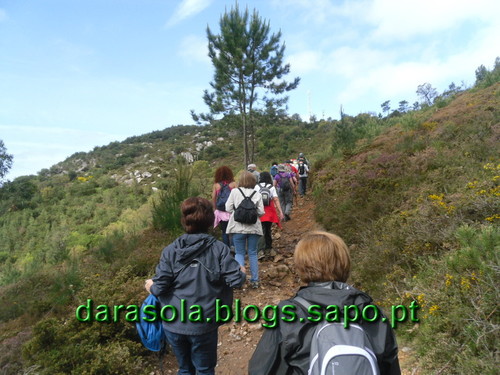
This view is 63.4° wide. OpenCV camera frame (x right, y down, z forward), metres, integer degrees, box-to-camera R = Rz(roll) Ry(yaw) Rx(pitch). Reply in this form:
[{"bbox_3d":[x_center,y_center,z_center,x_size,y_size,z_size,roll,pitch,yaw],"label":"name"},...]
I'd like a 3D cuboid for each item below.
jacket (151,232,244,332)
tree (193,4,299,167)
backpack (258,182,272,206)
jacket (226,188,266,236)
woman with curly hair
[{"bbox_3d":[-0.348,0.641,2.730,0.630,0.670,0.370,0,0,0],"label":"jacket"},{"bbox_3d":[-0.220,-4.650,20.000,5.200,8.800,5.000,0,-2,0],"label":"tree"},{"bbox_3d":[0.270,0.120,7.000,0.260,0.410,0.170,0,-2,6],"label":"backpack"},{"bbox_3d":[-0.060,0.320,5.500,0.530,0.660,0.350,0,-2,3],"label":"jacket"},{"bbox_3d":[-0.450,0.410,7.300,0.470,1.620,0.420,0,-2,5],"label":"woman with curly hair"}]

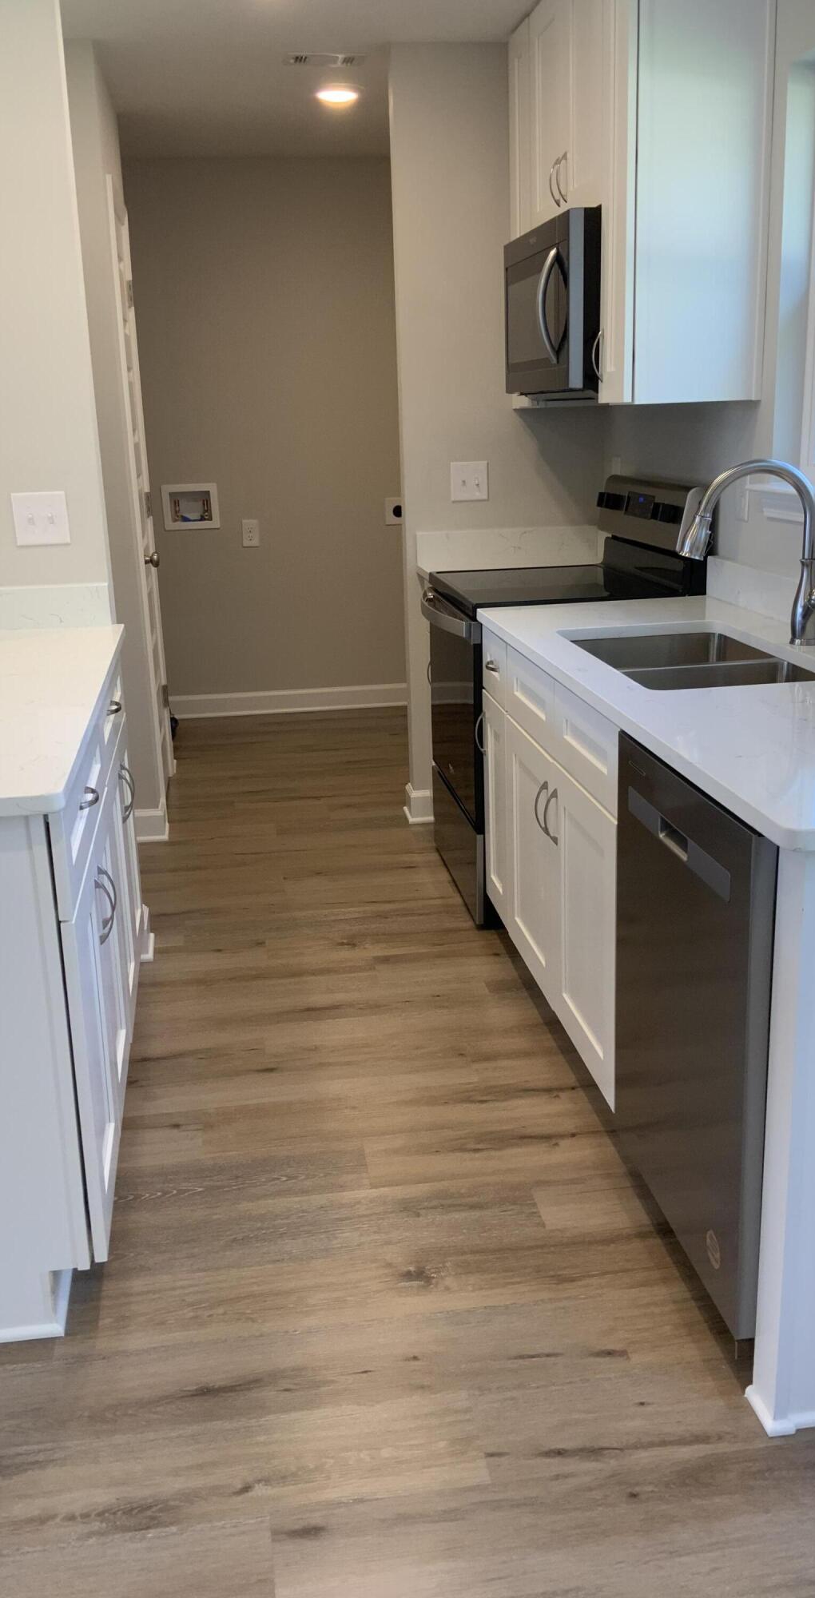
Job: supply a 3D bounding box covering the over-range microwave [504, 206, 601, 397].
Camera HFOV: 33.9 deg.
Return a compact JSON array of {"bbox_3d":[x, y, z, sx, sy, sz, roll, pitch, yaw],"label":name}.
[{"bbox_3d":[0.537,-1.329,3.655,0.417,0.424,0.753,-4,16,-7],"label":"over-range microwave"}]

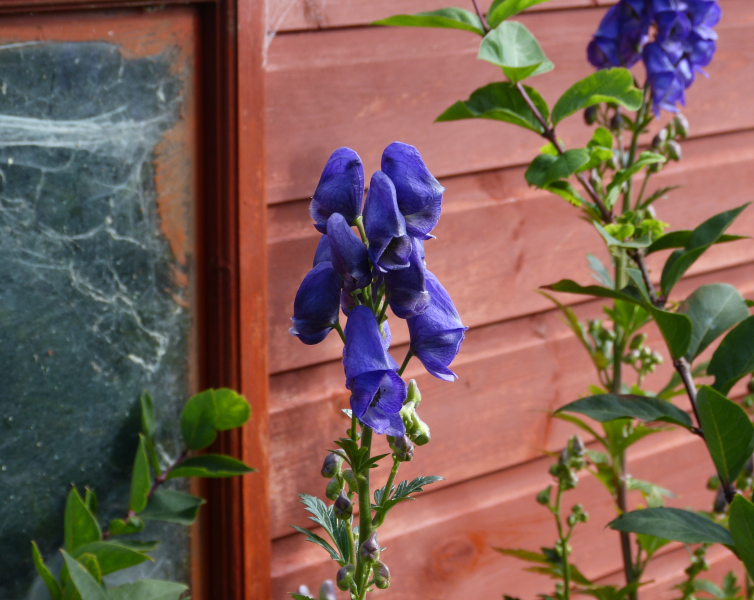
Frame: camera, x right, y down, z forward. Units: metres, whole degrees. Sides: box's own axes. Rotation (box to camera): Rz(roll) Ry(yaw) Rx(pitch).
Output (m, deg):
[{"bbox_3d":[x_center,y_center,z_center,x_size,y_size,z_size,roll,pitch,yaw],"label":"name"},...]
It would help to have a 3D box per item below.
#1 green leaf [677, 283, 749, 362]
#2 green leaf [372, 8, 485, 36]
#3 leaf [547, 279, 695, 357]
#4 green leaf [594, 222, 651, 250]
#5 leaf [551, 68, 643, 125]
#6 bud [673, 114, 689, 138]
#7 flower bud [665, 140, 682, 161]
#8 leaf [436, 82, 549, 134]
[{"bbox_3d":[0.190,0.013,1.560,0.037,0.014,0.056,22,57,23],"label":"green leaf"},{"bbox_3d":[0.029,-0.157,1.570,0.064,0.013,0.032,-1,18,-4],"label":"green leaf"},{"bbox_3d":[0.134,0.010,1.540,0.083,0.024,0.036,15,26,-9],"label":"leaf"},{"bbox_3d":[0.135,-0.036,1.530,0.033,0.013,0.038,11,19,23],"label":"green leaf"},{"bbox_3d":[0.124,-0.115,1.560,0.051,0.014,0.032,3,41,-10],"label":"leaf"},{"bbox_3d":[0.191,-0.109,1.740,0.011,0.015,0.010,-17,9,24],"label":"bud"},{"bbox_3d":[0.186,-0.094,1.740,0.010,0.013,0.009,-17,9,24],"label":"flower bud"},{"bbox_3d":[0.065,-0.108,1.560,0.064,0.014,0.035,-2,41,-3],"label":"leaf"}]

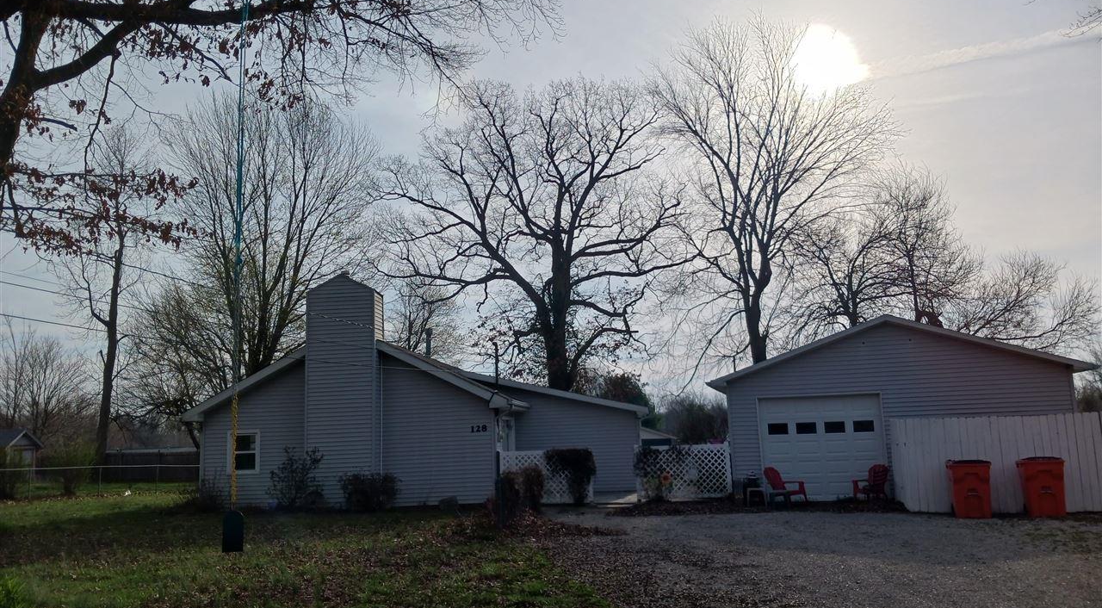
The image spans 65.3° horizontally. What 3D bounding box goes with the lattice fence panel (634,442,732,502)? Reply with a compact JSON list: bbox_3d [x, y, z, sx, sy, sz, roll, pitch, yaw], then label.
[{"bbox_3d":[3.391,4.263,22.007,2.420,1.350,0.100,-2,-9,-2],"label":"lattice fence panel"}]

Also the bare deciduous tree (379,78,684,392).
[{"bbox_3d":[-0.810,-1.465,38.732,13.800,18.500,13.100,-2,-9,0],"label":"bare deciduous tree"}]

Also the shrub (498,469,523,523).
[{"bbox_3d":[-0.797,3.963,17.887,0.560,1.030,0.550,-2,-9,0],"label":"shrub"}]

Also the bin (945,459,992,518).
[{"bbox_3d":[7.848,3.450,16.214,0.720,1.080,0.850,-4,-9,15],"label":"bin"}]

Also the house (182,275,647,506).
[{"bbox_3d":[-3.180,3.078,27.741,12.080,6.010,12.300,-3,-9,3],"label":"house"}]

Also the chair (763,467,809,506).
[{"bbox_3d":[5.181,4.069,19.088,0.730,0.900,0.820,5,-11,-39],"label":"chair"}]

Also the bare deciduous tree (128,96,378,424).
[{"bbox_3d":[-12.451,-0.845,35.461,11.000,16.700,10.400,1,-9,-20],"label":"bare deciduous tree"}]

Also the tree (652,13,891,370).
[{"bbox_3d":[9.447,-2.886,34.979,10.600,19.000,10.200,-4,-9,15],"label":"tree"}]

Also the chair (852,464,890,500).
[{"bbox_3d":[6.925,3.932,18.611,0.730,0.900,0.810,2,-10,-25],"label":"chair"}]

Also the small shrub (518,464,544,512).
[{"bbox_3d":[-0.457,4.341,20.300,0.600,1.040,0.600,-2,-9,0],"label":"small shrub"}]

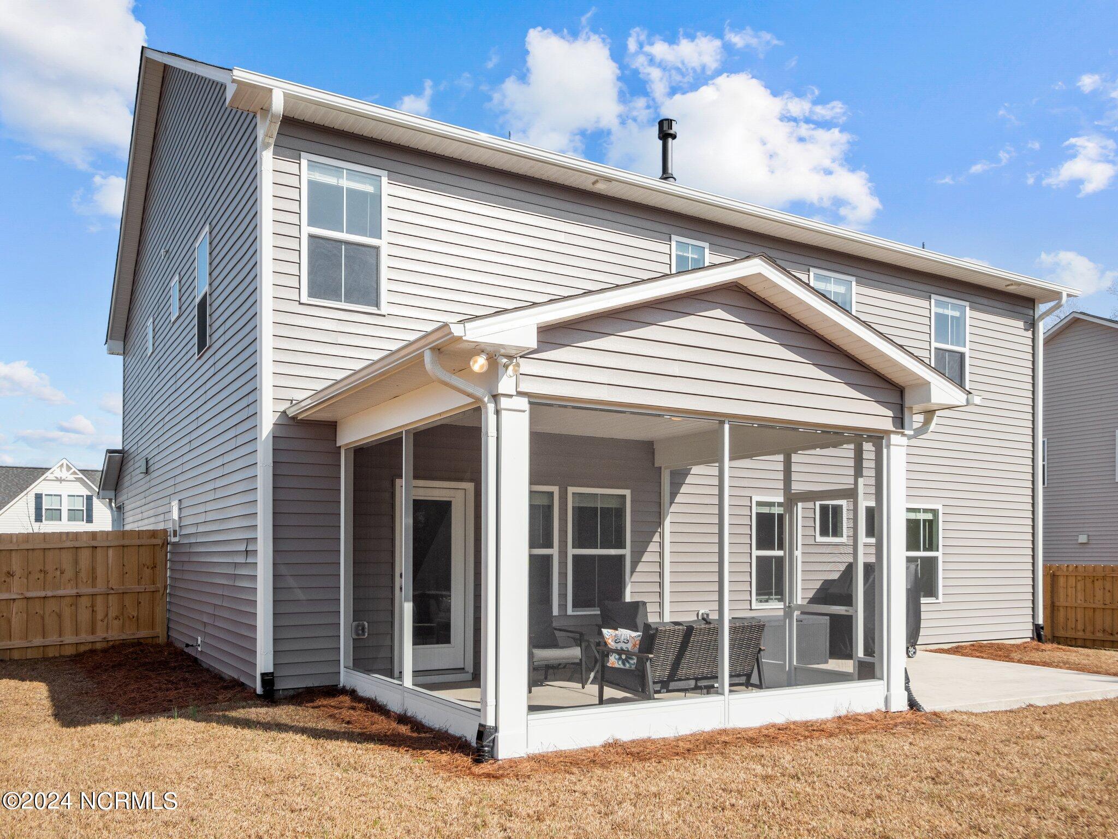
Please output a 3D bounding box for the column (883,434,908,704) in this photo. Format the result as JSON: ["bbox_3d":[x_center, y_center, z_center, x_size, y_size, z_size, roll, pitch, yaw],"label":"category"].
[{"bbox_3d":[3.134,1.447,8.575,0.225,2.586,0.225,1,-3,-31],"label":"column"}]

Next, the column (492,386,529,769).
[{"bbox_3d":[-0.376,1.134,6.524,0.225,2.566,0.225,1,-3,-31],"label":"column"}]

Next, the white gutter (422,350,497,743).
[{"bbox_3d":[-0.681,0.910,6.299,0.530,2.735,0.100,1,-2,-31],"label":"white gutter"}]

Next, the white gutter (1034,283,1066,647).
[{"bbox_3d":[8.283,0.824,15.222,0.110,5.855,0.500,1,-2,-31],"label":"white gutter"}]

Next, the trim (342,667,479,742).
[{"bbox_3d":[-1.357,2.472,8.015,0.080,0.250,3.340,4,-8,-31],"label":"trim"}]

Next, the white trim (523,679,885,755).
[{"bbox_3d":[1.386,2.425,7.527,3.805,0.290,0.080,4,-8,-30],"label":"white trim"}]

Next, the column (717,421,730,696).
[{"bbox_3d":[1.371,1.149,7.518,0.055,2.269,0.075,1,-3,-31],"label":"column"}]

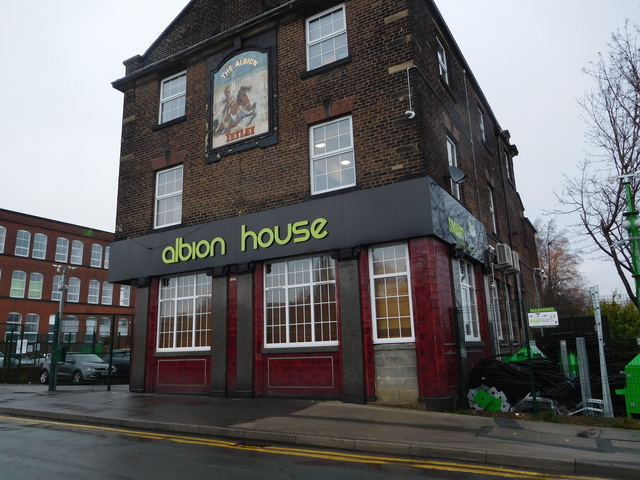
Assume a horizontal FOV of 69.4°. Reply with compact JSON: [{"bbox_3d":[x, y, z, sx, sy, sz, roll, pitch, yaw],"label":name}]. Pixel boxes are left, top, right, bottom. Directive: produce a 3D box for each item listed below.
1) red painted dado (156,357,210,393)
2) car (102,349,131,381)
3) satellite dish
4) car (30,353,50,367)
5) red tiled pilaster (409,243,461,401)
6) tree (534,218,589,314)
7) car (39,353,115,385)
[{"bbox_3d":[-3.635,3.596,12.473,2.150,0.900,0.140,-9,-14,30],"label":"red painted dado"},{"bbox_3d":[-9.789,6.705,25.124,4.400,1.600,1.820,-9,-14,30],"label":"car"},{"bbox_3d":[3.182,-1.510,10.657,0.420,0.420,0.330,3,-13,-24],"label":"satellite dish"},{"bbox_3d":[-21.111,9.534,35.769,4.200,1.470,1.780,-9,-14,30],"label":"car"},{"bbox_3d":[2.375,1.591,9.606,0.570,3.200,0.920,-9,-14,30],"label":"red tiled pilaster"},{"bbox_3d":[19.317,3.725,38.821,5.400,10.800,5.400,-9,-14,30],"label":"tree"},{"bbox_3d":[-12.300,6.500,23.500,4.200,1.470,1.790,-8,-14,28],"label":"car"}]

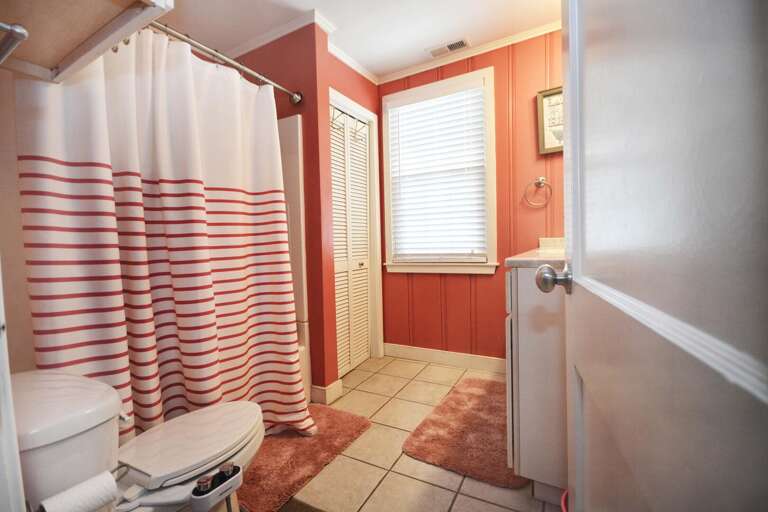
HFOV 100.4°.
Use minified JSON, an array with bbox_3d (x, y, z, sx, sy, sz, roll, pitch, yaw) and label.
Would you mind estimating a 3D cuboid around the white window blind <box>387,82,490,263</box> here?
[{"bbox_3d":[0.427,-0.609,2.629,0.815,1.341,0.056,-1,1,28],"label":"white window blind"}]

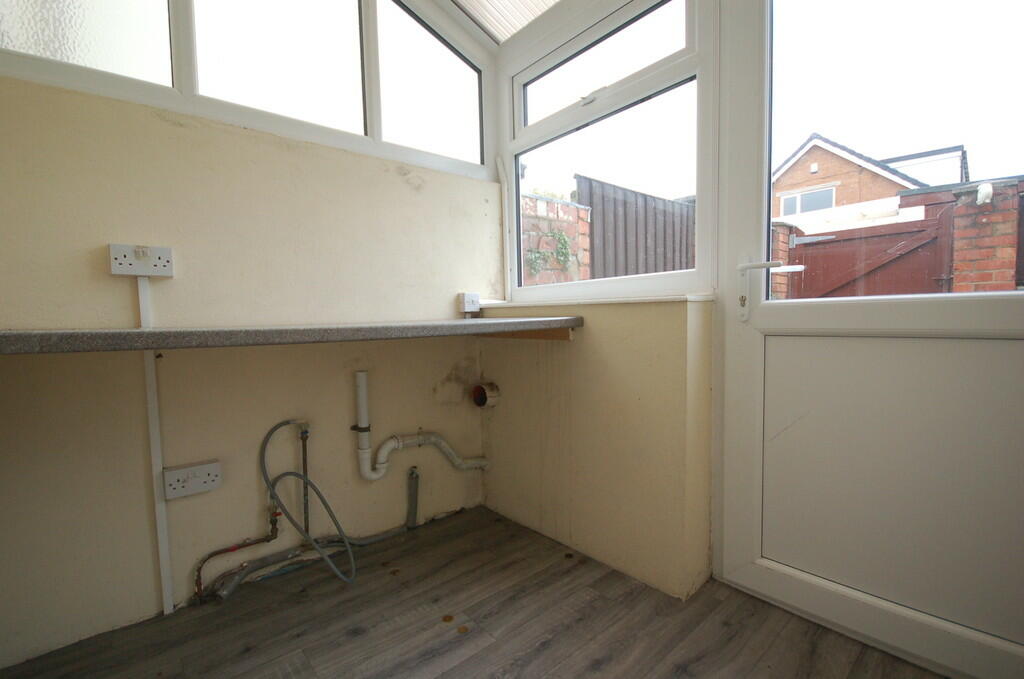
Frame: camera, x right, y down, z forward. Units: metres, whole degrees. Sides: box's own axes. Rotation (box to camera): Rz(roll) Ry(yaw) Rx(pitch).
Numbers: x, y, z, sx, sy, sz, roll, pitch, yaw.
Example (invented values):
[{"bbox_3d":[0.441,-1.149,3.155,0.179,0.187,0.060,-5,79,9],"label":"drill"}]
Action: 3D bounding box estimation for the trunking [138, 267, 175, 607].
[{"bbox_3d":[-1.136,0.350,1.360,0.025,1.092,0.017,-4,4,-37],"label":"trunking"}]

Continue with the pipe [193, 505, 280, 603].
[{"bbox_3d":[-0.951,0.743,1.483,0.261,0.265,0.055,-3,4,-37],"label":"pipe"}]

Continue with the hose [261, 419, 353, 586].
[{"bbox_3d":[-0.733,0.593,1.518,0.267,0.583,0.230,-3,4,-37],"label":"hose"}]

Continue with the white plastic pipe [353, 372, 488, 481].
[{"bbox_3d":[-0.366,0.387,1.895,0.630,0.547,0.080,-3,4,-37],"label":"white plastic pipe"}]

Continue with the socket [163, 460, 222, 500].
[{"bbox_3d":[-1.054,0.461,1.409,0.145,0.087,0.045,-3,4,-37],"label":"socket"}]

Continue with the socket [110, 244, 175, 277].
[{"bbox_3d":[-1.139,-0.239,1.314,0.145,0.087,0.045,-3,4,-37],"label":"socket"}]

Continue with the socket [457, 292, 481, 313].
[{"bbox_3d":[-0.202,-0.175,2.029,0.085,0.087,0.047,-3,4,-37],"label":"socket"}]

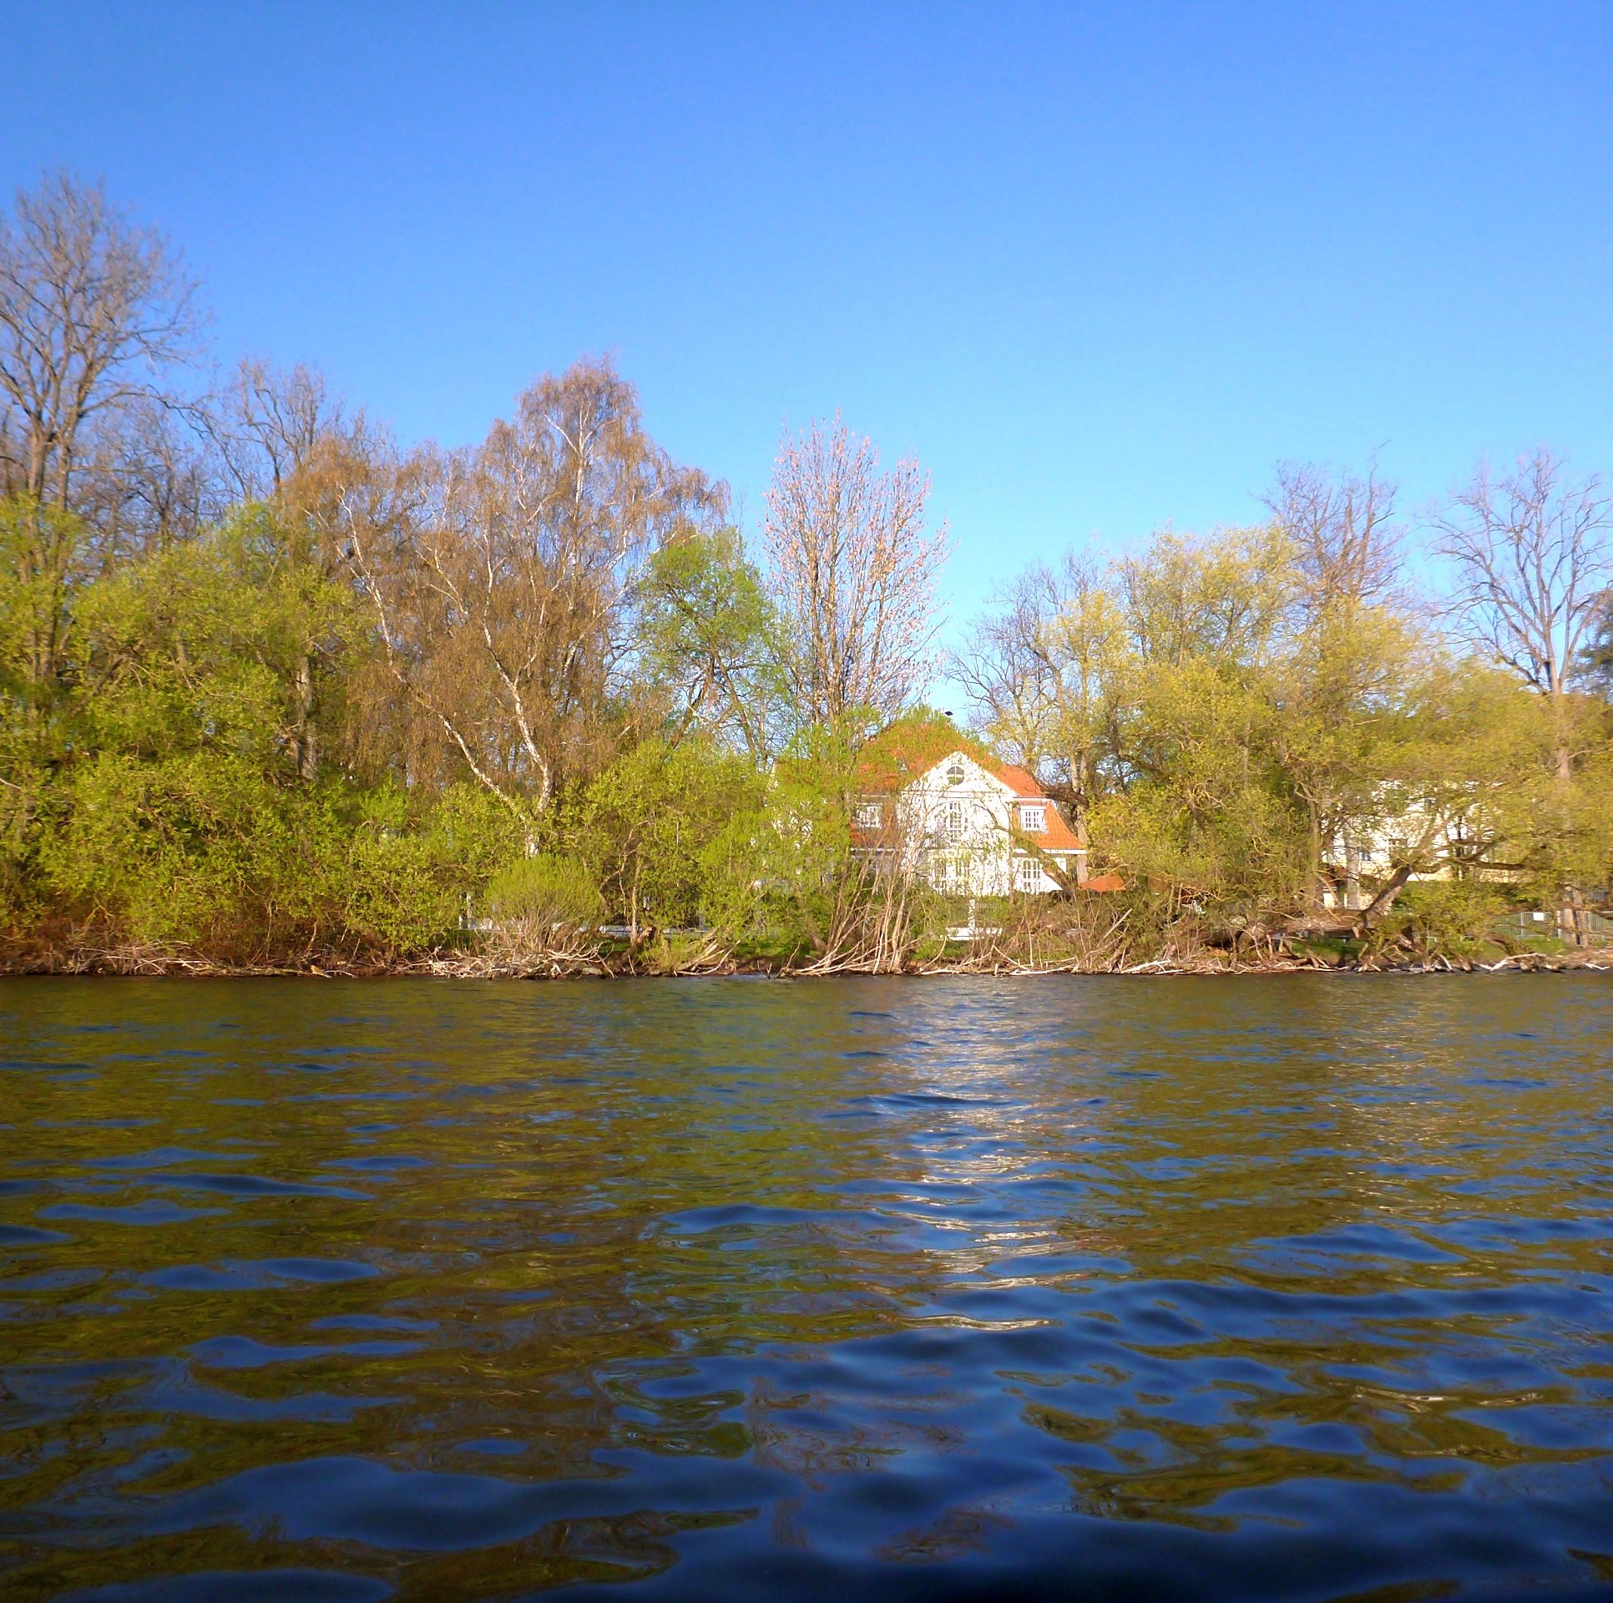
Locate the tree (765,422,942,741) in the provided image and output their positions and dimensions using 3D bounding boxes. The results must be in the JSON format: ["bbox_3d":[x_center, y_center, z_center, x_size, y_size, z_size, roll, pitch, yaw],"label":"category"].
[{"bbox_3d":[2.279,-6.425,82.803,8.960,24.550,8.500,0,-5,0],"label":"tree"}]

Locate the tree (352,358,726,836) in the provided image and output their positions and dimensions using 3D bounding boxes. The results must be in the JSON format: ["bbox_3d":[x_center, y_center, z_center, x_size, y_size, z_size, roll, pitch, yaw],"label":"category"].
[{"bbox_3d":[-11.404,-6.868,73.809,15.890,24.720,14.000,0,-5,0],"label":"tree"}]

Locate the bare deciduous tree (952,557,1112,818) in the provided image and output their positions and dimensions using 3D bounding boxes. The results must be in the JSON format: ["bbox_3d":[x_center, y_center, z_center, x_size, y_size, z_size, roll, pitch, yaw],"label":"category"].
[{"bbox_3d":[14.254,-4.572,107.735,9.880,22.730,9.800,0,-5,0],"label":"bare deciduous tree"}]

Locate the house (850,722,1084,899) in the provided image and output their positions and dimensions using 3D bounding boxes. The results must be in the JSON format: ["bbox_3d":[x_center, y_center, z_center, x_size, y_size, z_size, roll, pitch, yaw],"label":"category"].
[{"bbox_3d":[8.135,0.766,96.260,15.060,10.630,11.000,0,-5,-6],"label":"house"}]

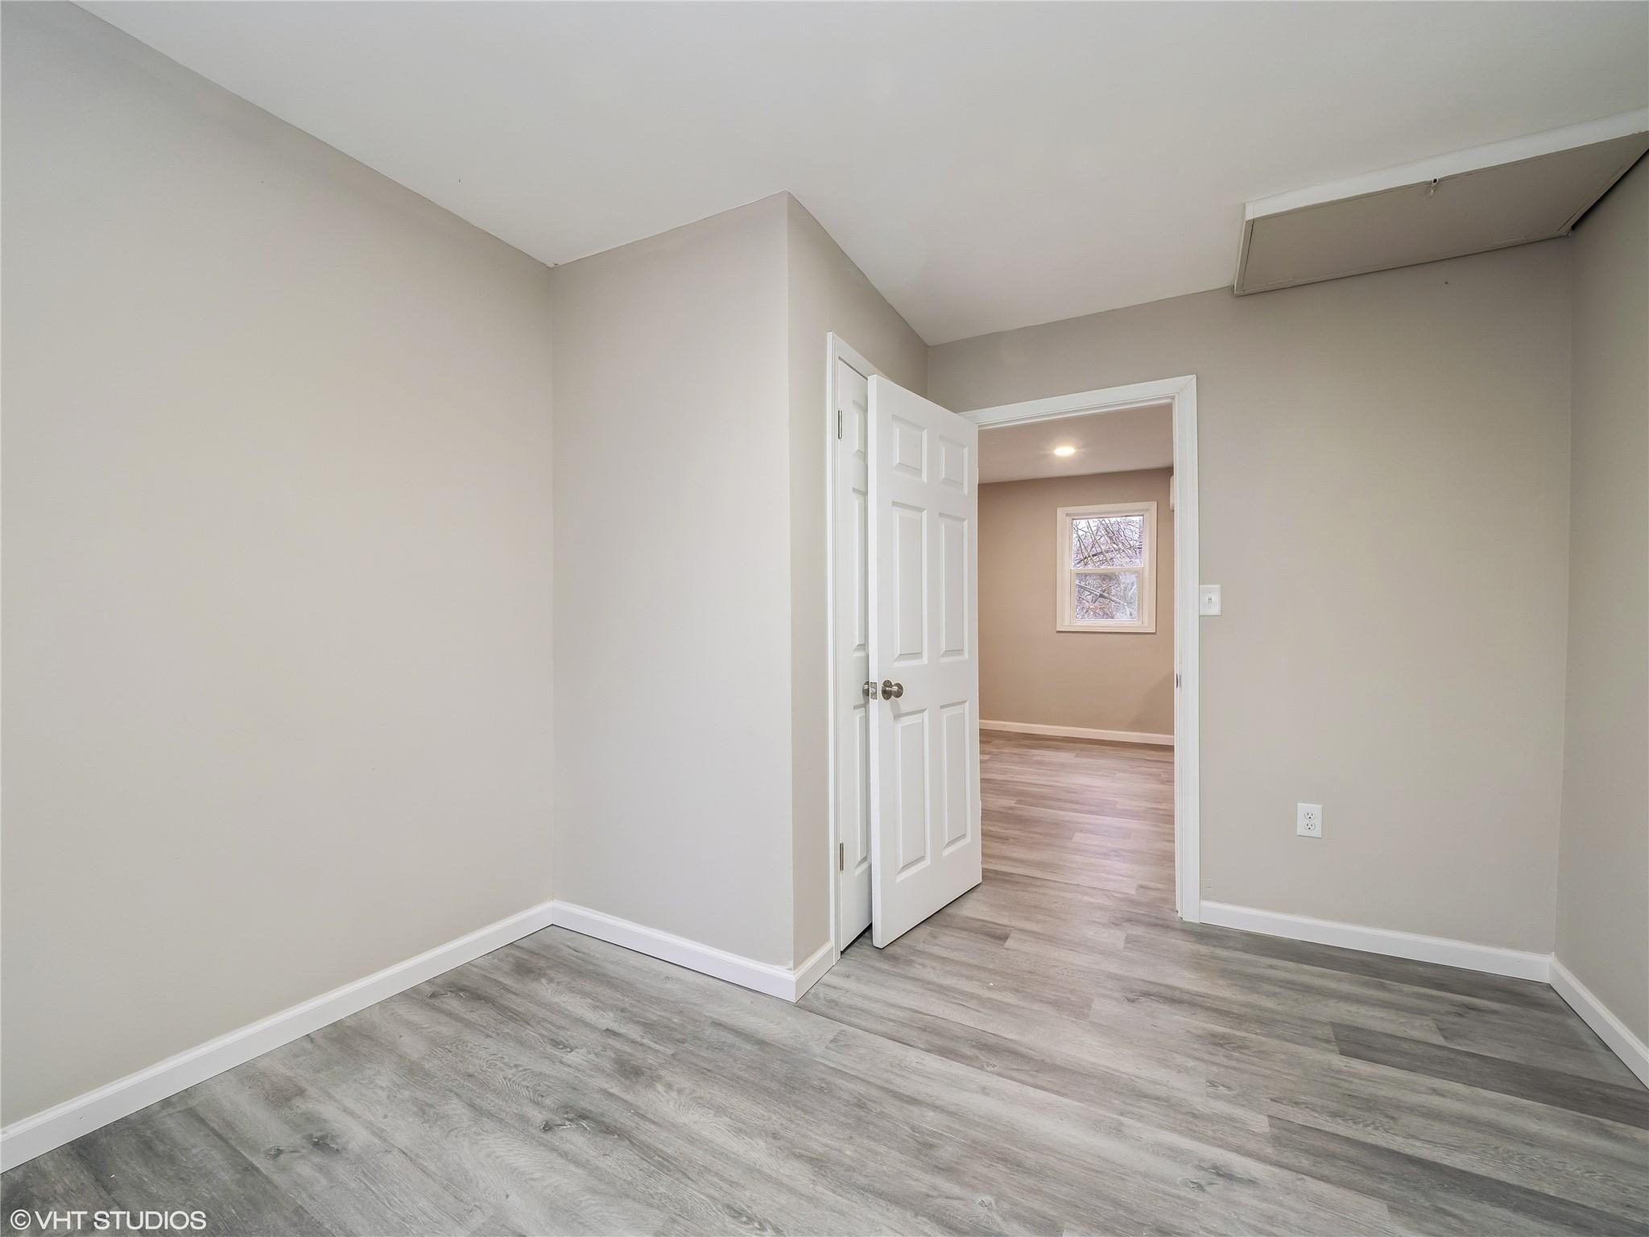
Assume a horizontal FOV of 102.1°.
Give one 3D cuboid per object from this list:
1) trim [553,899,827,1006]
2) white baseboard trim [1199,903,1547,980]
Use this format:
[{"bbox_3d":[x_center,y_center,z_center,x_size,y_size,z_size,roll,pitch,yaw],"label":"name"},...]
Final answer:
[{"bbox_3d":[-0.512,1.139,2.423,1.099,0.083,0.251,0,0,29],"label":"trim"},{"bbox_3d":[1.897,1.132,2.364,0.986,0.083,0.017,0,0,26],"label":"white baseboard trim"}]

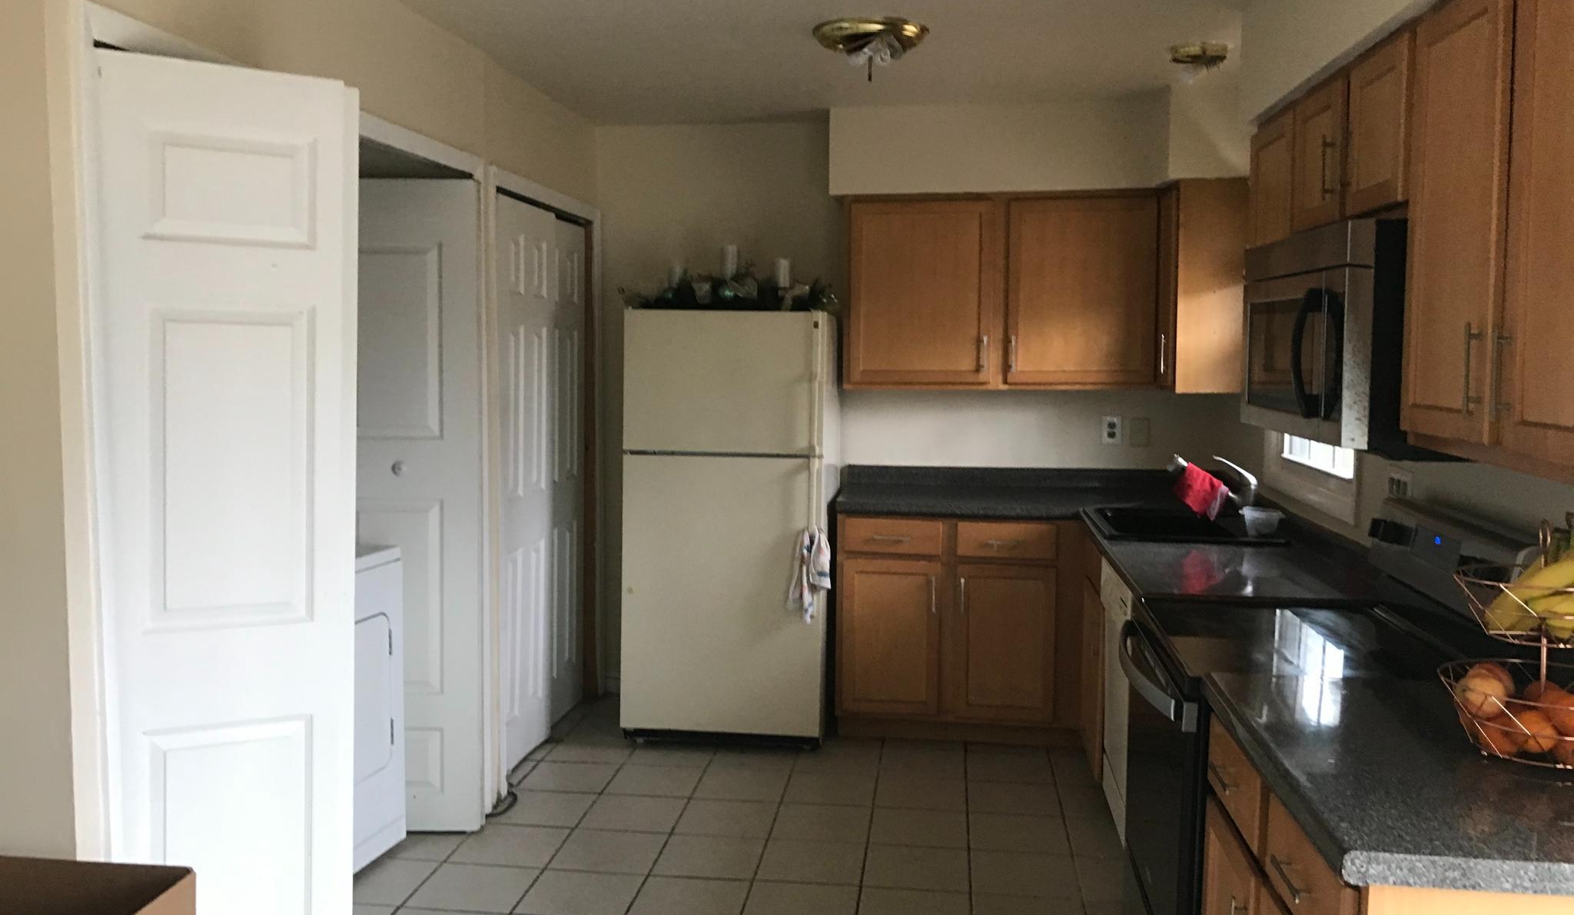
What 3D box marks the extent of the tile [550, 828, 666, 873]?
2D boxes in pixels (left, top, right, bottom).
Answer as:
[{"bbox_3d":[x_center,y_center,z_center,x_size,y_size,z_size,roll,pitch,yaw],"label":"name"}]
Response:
[{"bbox_3d":[-0.530,1.183,3.819,0.300,0.012,0.300,1,5,7],"label":"tile"}]

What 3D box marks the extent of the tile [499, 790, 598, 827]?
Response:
[{"bbox_3d":[-0.795,1.150,4.158,0.300,0.012,0.300,1,5,7],"label":"tile"}]

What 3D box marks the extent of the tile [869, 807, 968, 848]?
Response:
[{"bbox_3d":[0.418,1.175,4.027,0.302,0.010,0.302,1,5,7],"label":"tile"}]

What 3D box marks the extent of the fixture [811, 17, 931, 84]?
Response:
[{"bbox_3d":[0.243,-1.173,3.681,0.334,0.166,0.334,1,5,7],"label":"fixture"}]

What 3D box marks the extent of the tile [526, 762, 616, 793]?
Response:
[{"bbox_3d":[-0.758,1.123,4.459,0.300,0.012,0.300,1,5,7],"label":"tile"}]

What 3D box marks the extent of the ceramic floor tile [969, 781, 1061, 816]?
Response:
[{"bbox_3d":[0.759,1.152,4.292,0.302,0.010,0.302,1,5,7],"label":"ceramic floor tile"}]

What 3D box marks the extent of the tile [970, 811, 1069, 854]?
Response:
[{"bbox_3d":[0.730,1.200,4.047,0.304,0.010,0.304,1,5,7],"label":"tile"}]

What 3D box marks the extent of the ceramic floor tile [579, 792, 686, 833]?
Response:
[{"bbox_3d":[-0.501,1.176,4.196,0.304,0.010,0.304,1,5,7],"label":"ceramic floor tile"}]

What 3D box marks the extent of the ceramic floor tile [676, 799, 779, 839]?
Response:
[{"bbox_3d":[-0.189,1.167,4.103,0.300,0.012,0.300,1,5,7],"label":"ceramic floor tile"}]

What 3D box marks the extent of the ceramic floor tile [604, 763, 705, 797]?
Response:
[{"bbox_3d":[-0.463,1.148,4.502,0.304,0.010,0.304,1,5,7],"label":"ceramic floor tile"}]

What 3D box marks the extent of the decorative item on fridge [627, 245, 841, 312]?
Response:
[{"bbox_3d":[-0.224,-0.693,4.945,0.847,0.259,0.270,1,5,7],"label":"decorative item on fridge"}]

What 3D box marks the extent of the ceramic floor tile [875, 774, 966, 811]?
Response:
[{"bbox_3d":[0.453,1.144,4.311,0.300,0.012,0.300,1,5,7],"label":"ceramic floor tile"}]

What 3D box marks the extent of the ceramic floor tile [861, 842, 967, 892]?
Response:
[{"bbox_3d":[0.381,1.202,3.724,0.302,0.010,0.302,1,5,7],"label":"ceramic floor tile"}]

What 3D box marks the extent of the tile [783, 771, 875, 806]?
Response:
[{"bbox_3d":[0.152,1.160,4.428,0.304,0.010,0.304,1,5,7],"label":"tile"}]

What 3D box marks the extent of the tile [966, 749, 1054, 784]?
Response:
[{"bbox_3d":[0.798,1.128,4.596,0.300,0.012,0.300,1,5,7],"label":"tile"}]

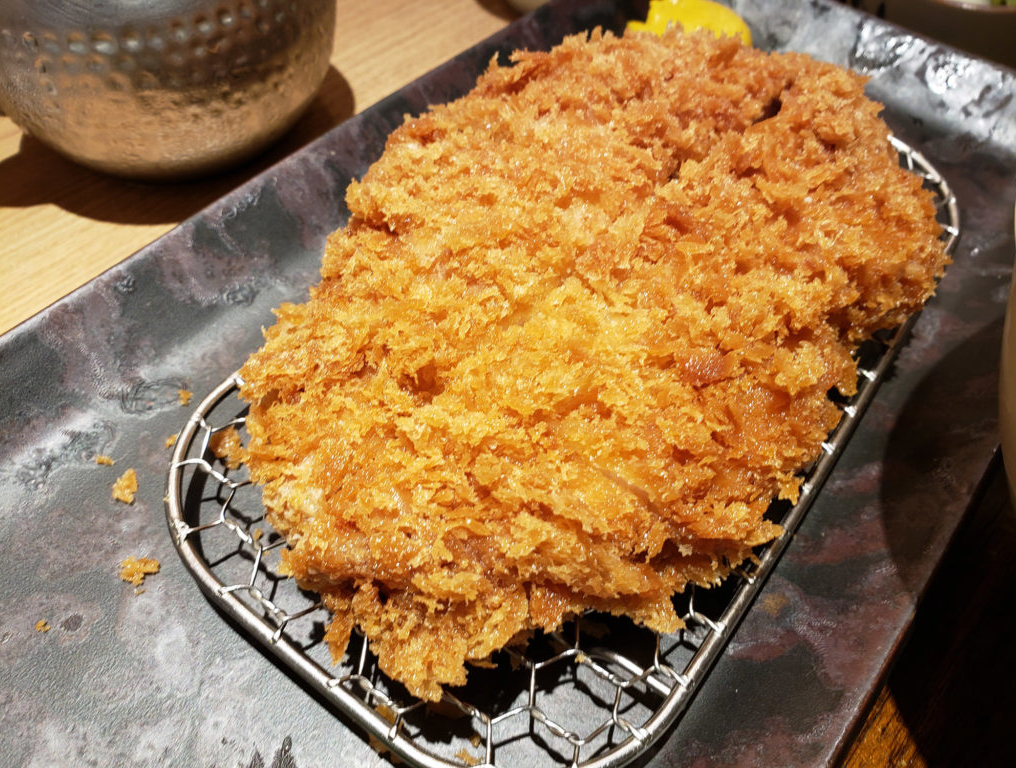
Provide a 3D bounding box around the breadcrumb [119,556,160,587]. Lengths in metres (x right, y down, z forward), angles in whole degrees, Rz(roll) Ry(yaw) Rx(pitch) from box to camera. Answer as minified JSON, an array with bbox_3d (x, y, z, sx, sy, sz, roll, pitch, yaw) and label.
[{"bbox_3d":[-0.080,0.041,0.168,0.008,0.003,0.006,-10,50,-4],"label":"breadcrumb"}]

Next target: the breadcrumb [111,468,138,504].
[{"bbox_3d":[-0.091,0.024,0.182,0.005,0.003,0.008,-9,50,-3],"label":"breadcrumb"}]

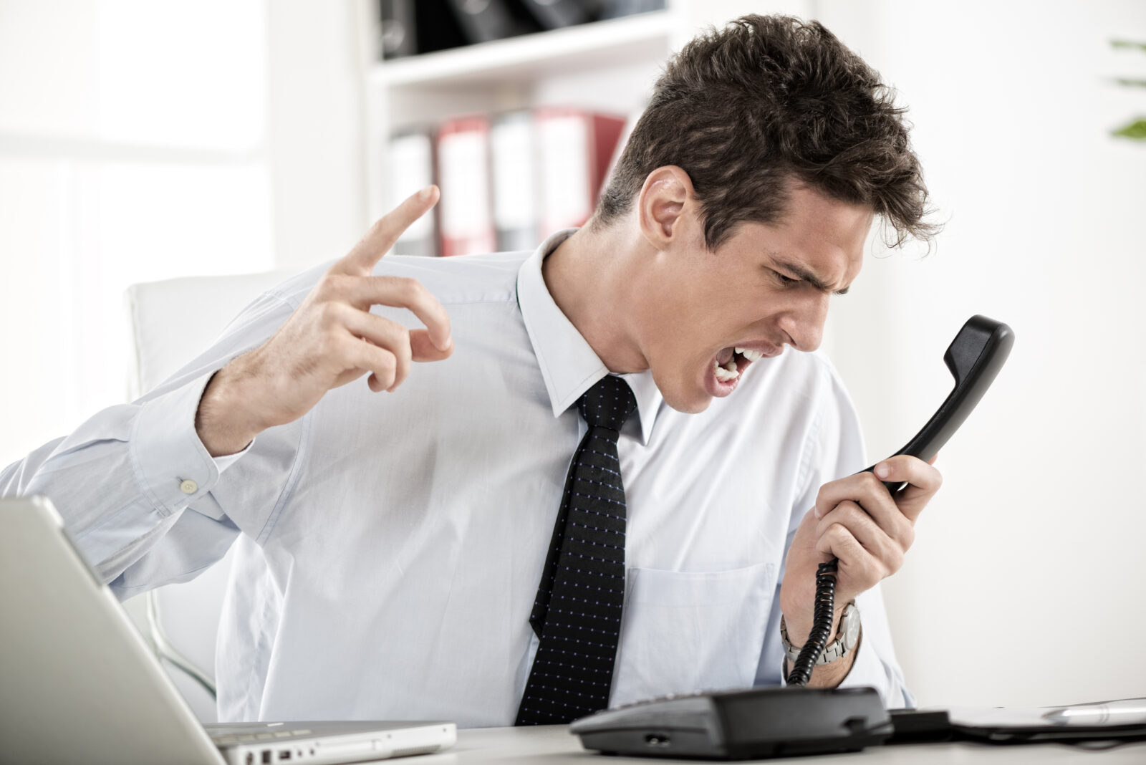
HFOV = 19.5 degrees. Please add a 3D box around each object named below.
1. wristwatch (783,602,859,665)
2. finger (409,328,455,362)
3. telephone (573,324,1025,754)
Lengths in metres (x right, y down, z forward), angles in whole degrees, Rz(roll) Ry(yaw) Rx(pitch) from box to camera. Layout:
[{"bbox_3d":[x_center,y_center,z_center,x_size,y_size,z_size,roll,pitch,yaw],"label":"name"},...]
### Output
[{"bbox_3d":[0.190,0.187,2.560,0.063,0.067,0.042,0,-46,16],"label":"wristwatch"},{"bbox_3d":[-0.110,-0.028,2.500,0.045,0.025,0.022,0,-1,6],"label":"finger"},{"bbox_3d":[0.163,0.106,2.470,0.300,0.310,0.200,1,-2,-38],"label":"telephone"}]

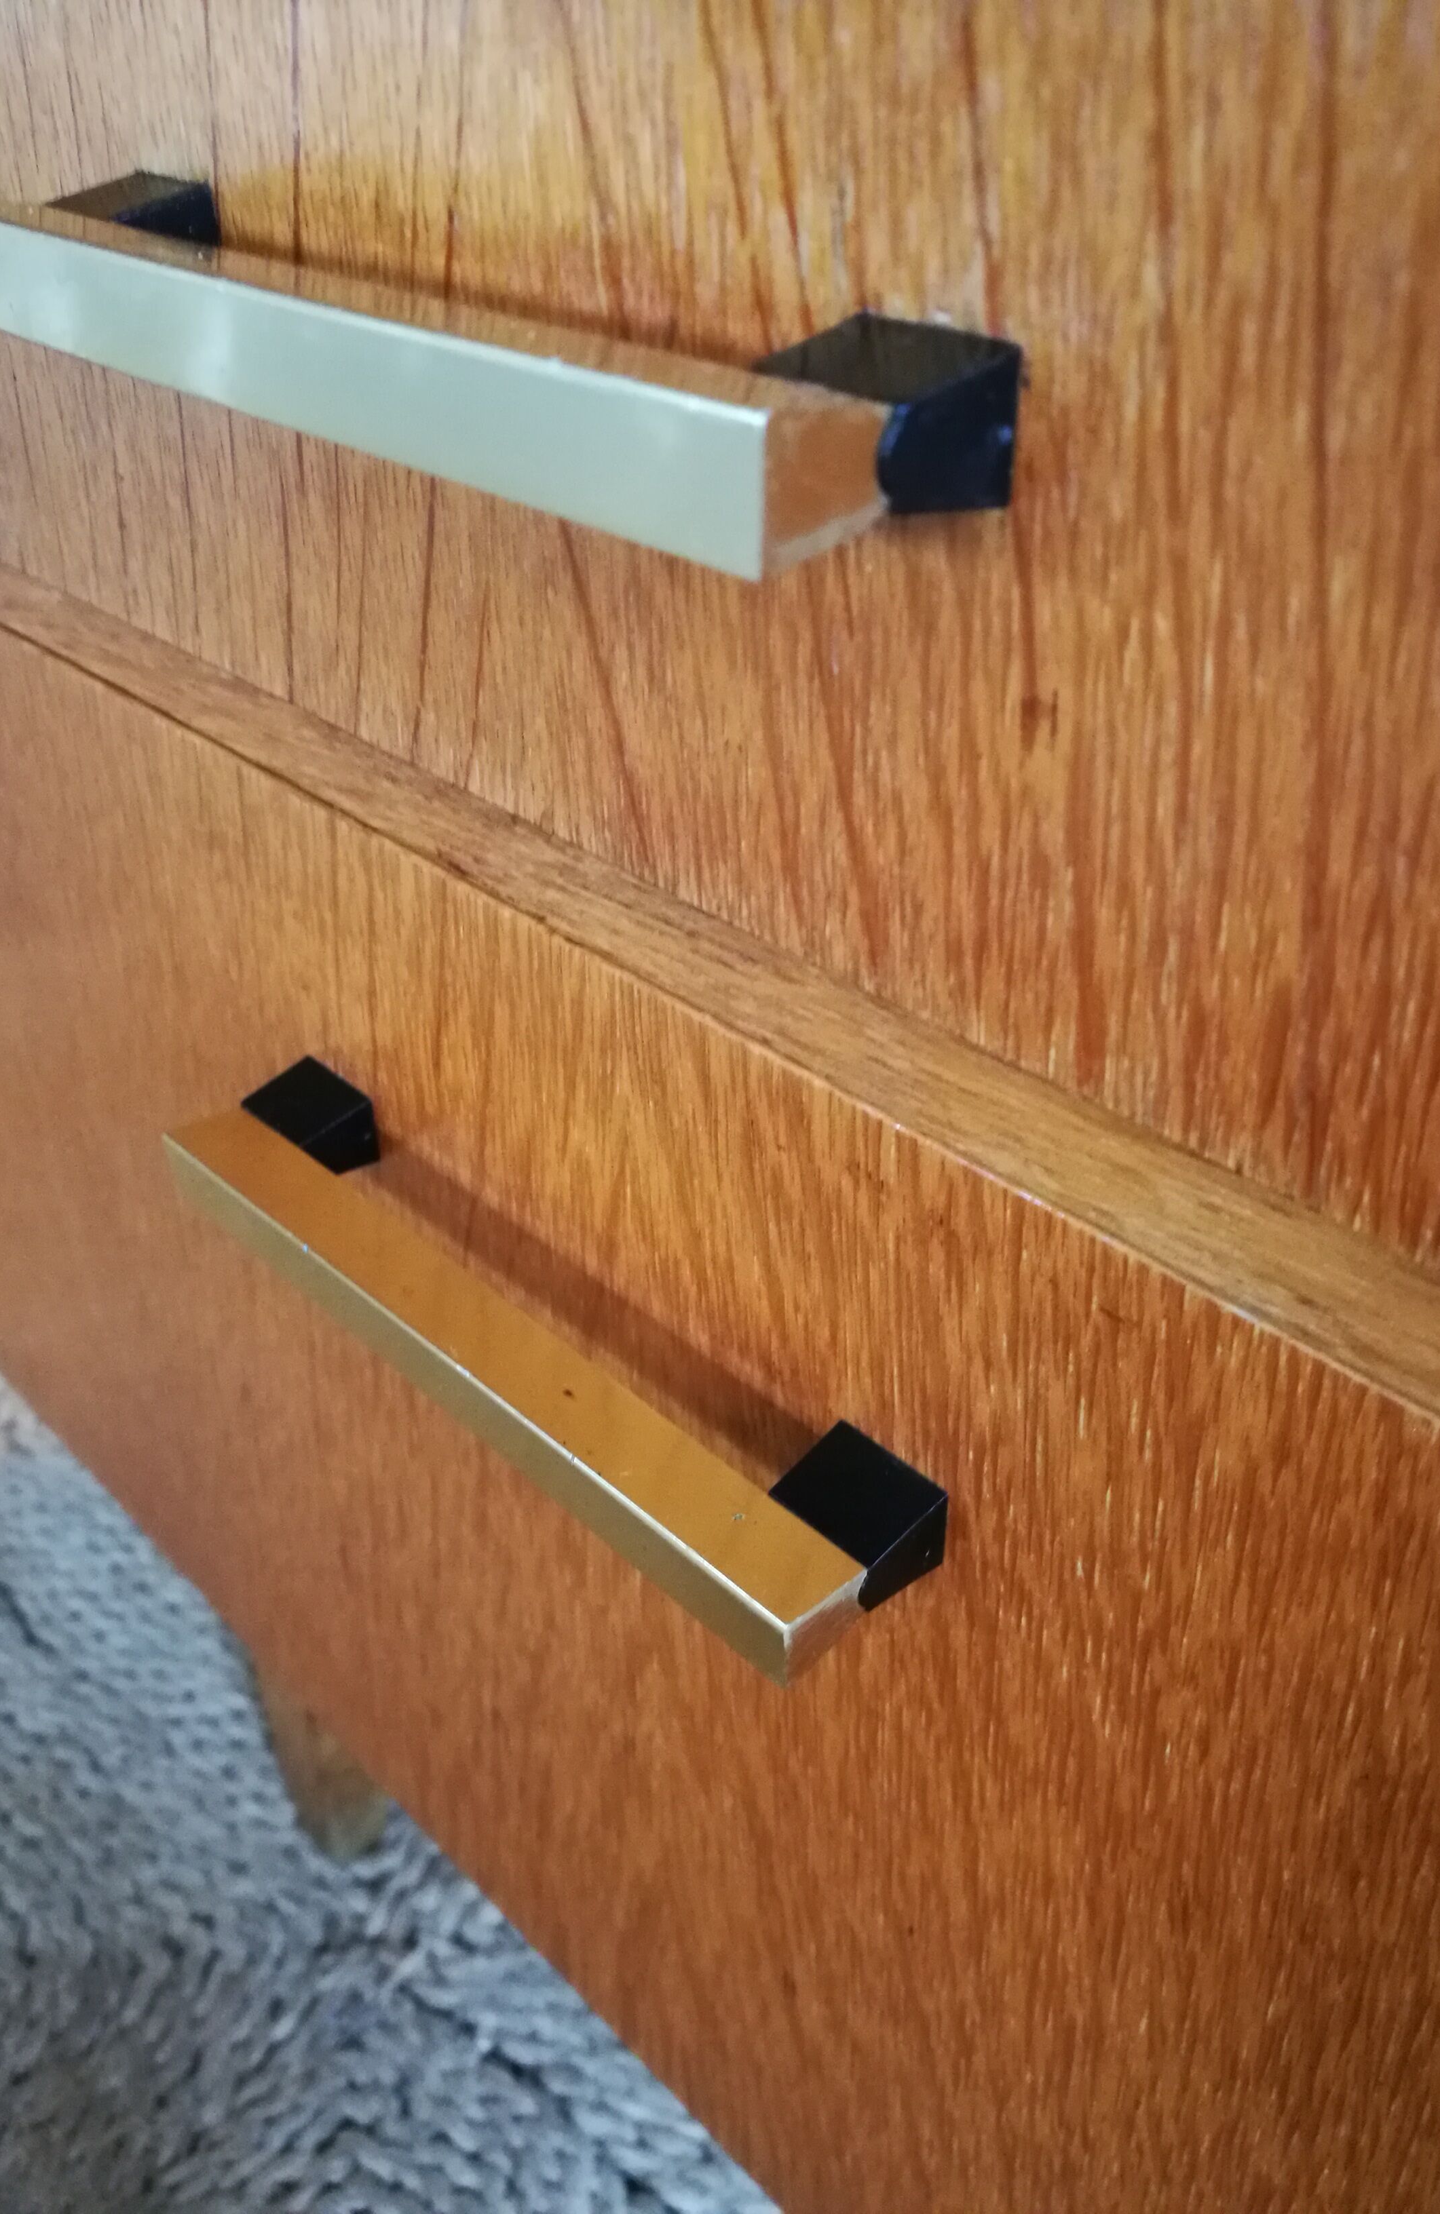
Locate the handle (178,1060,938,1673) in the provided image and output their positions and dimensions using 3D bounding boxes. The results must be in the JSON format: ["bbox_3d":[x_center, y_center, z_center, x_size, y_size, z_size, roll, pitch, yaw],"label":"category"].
[{"bbox_3d":[-0.025,0.026,0.205,0.113,0.011,0.024,30,46,35],"label":"handle"}]

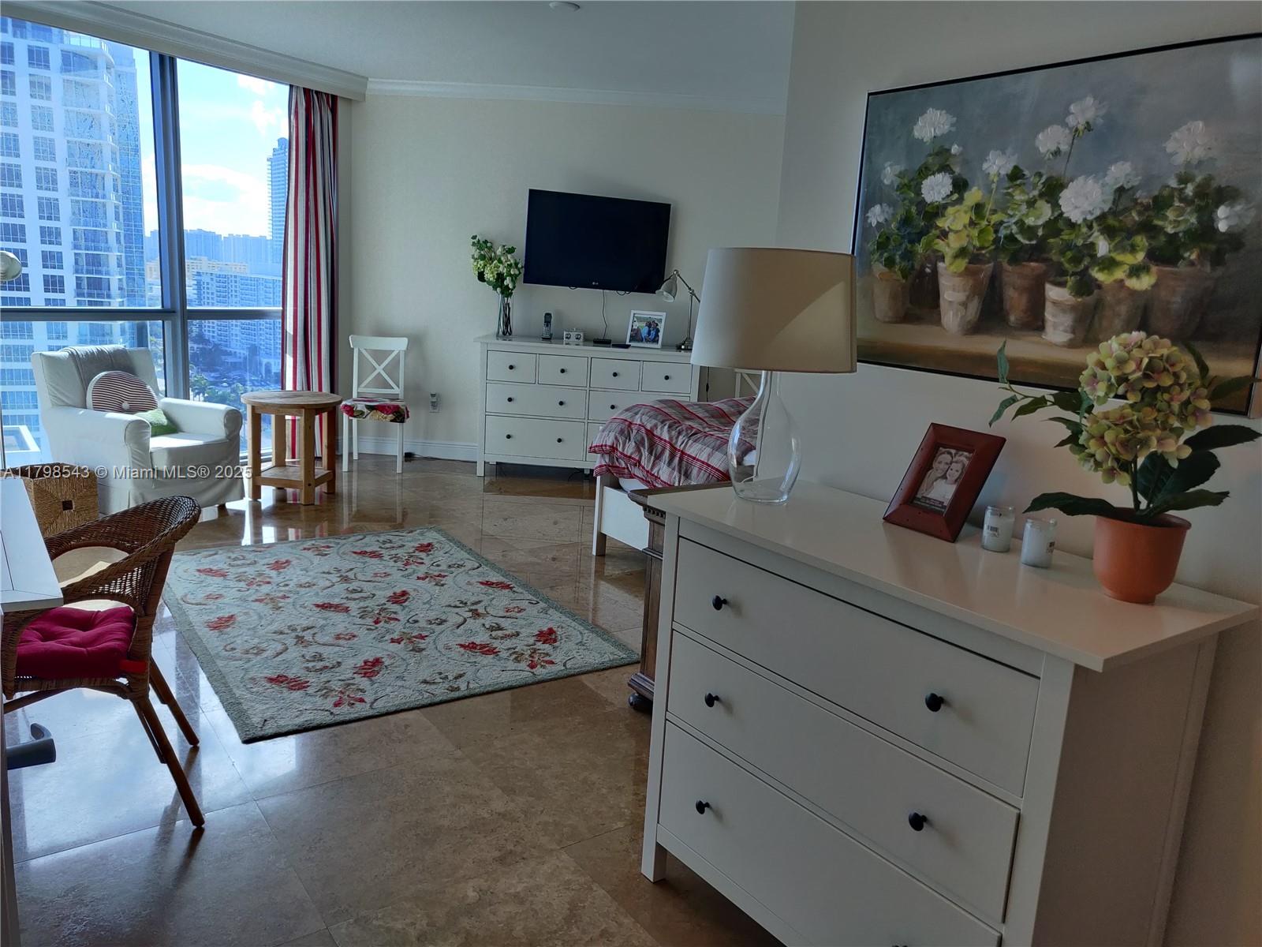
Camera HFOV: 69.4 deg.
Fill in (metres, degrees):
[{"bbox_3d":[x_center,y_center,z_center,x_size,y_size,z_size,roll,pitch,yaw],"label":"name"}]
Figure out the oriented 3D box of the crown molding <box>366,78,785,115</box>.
[{"bbox_3d":[-0.375,-2.749,6.632,3.150,0.110,0.090,4,11,3],"label":"crown molding"}]

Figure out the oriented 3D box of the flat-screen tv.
[{"bbox_3d":[-0.250,-1.673,6.608,1.049,0.642,0.080,0,14,-16],"label":"flat-screen tv"}]

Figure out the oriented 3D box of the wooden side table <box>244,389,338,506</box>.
[{"bbox_3d":[-2.104,-0.164,5.667,0.560,0.628,0.560,3,11,-3],"label":"wooden side table"}]

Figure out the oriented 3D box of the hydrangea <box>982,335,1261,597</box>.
[{"bbox_3d":[0.806,-0.007,1.484,0.410,0.436,0.348,10,13,29],"label":"hydrangea"}]

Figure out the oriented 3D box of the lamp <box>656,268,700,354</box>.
[{"bbox_3d":[0.342,-1.165,6.501,0.340,0.578,0.180,4,11,6],"label":"lamp"}]

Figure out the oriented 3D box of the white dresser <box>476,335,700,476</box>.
[{"bbox_3d":[-0.287,-0.442,6.660,1.641,0.974,0.497,4,11,6],"label":"white dresser"}]

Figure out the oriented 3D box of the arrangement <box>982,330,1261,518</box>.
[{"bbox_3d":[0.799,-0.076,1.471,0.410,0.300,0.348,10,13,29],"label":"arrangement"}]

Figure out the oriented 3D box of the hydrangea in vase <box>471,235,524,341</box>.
[{"bbox_3d":[-0.960,-1.341,6.575,0.375,0.751,0.320,4,11,6],"label":"hydrangea in vase"}]

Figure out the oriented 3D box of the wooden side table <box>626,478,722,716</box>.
[{"bbox_3d":[0.377,0.453,3.002,0.641,0.742,0.520,-5,14,-35],"label":"wooden side table"}]

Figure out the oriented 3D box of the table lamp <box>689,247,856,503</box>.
[{"bbox_3d":[0.325,-0.215,2.082,0.371,0.561,0.371,3,11,-1],"label":"table lamp"}]

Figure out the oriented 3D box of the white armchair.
[{"bbox_3d":[-2.699,-0.204,5.009,0.820,0.880,0.760,9,12,26],"label":"white armchair"}]

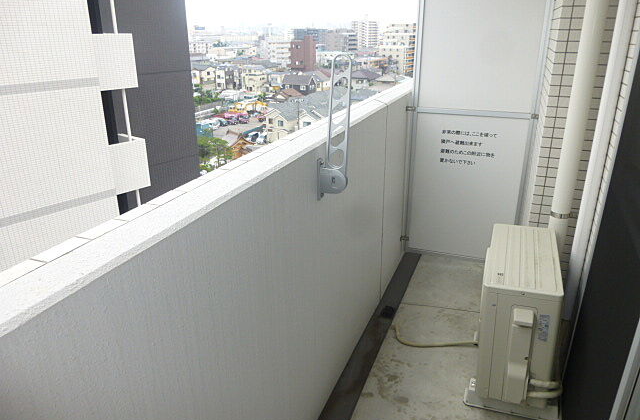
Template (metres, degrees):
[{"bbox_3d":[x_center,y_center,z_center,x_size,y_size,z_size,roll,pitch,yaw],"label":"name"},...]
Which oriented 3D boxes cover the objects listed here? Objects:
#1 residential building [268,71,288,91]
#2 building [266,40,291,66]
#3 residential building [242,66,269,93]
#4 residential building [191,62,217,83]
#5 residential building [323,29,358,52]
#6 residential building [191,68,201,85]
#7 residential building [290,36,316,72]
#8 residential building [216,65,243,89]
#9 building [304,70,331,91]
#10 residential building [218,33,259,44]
[{"bbox_3d":[-16.606,-53.147,189.317,6.796,7.669,6.796,5,22,16],"label":"residential building"},{"bbox_3d":[-25.552,-99.622,296.949,13.732,16.493,9.613,6,23,19],"label":"building"},{"bbox_3d":[-25.633,-52.173,184.439,7.519,9.749,6.767,5,22,16],"label":"residential building"},{"bbox_3d":[-56.364,-65.461,221.310,9.618,8.954,8.656,4,22,14],"label":"residential building"},{"bbox_3d":[14.730,-121.870,343.644,21.678,22.472,20.646,8,23,23],"label":"residential building"},{"bbox_3d":[-59.310,-60.151,209.578,6.748,7.692,6.748,4,22,14],"label":"residential building"},{"bbox_3d":[-9.161,-89.411,265.682,11.589,19.519,10.430,6,23,19],"label":"residential building"},{"bbox_3d":[-38.608,-56.369,195.618,8.657,9.965,6.926,4,22,14],"label":"residential building"},{"bbox_3d":[-0.504,-52.026,186.171,8.073,7.231,8.073,6,23,19],"label":"building"},{"bbox_3d":[-125.632,-267.195,727.578,55.758,20.098,19.515,3,22,11],"label":"residential building"}]

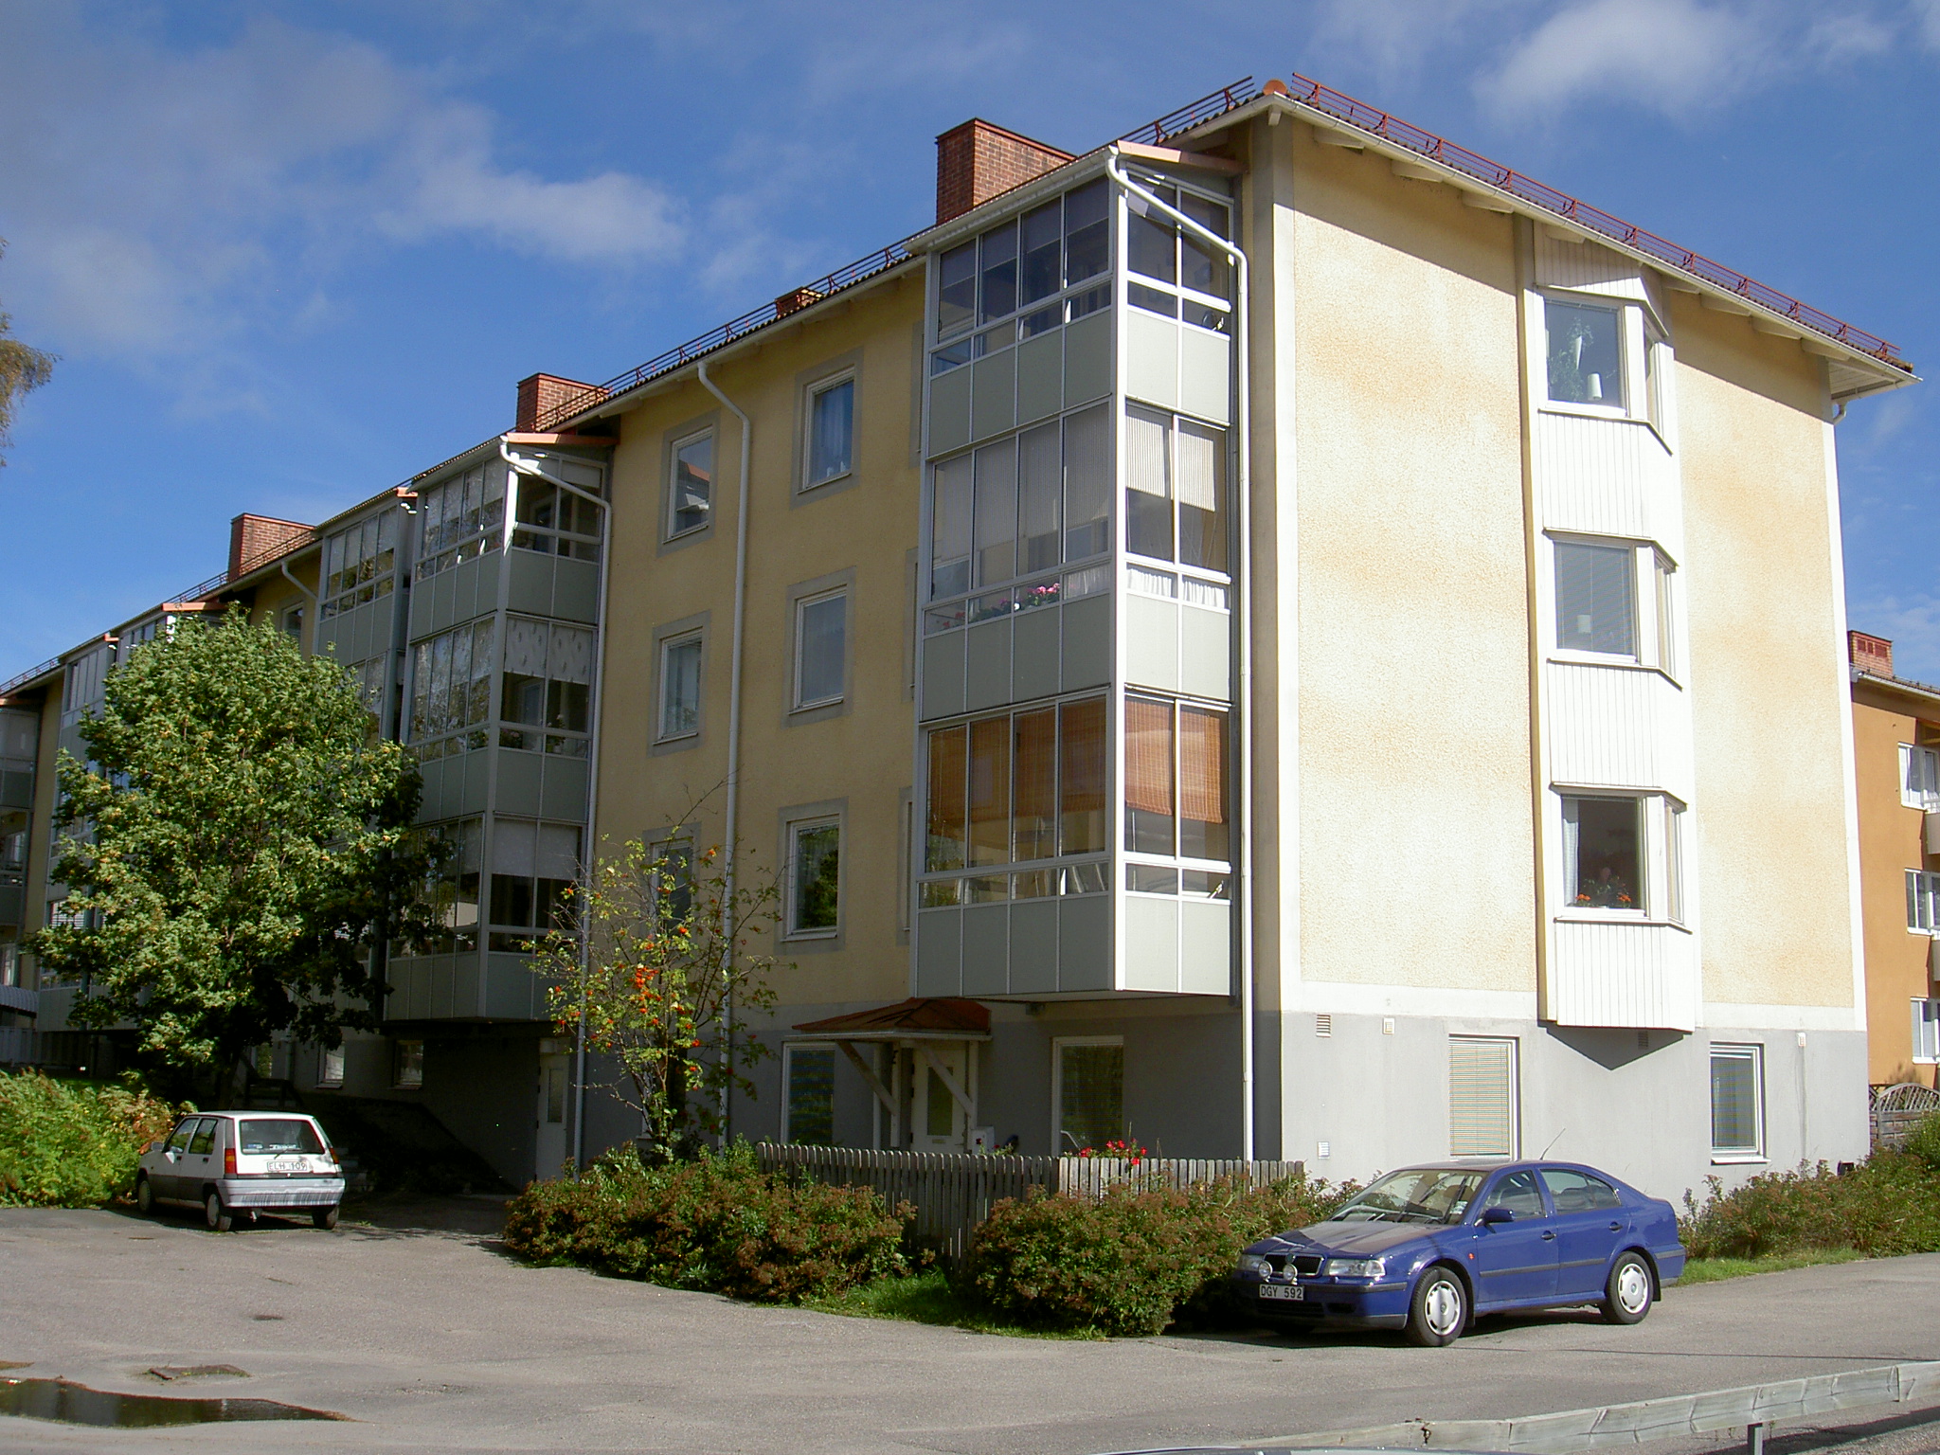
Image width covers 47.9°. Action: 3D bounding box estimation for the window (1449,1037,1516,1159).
[{"bbox_3d":[5.425,3.975,23.367,1.070,1.240,0.070,9,-12,-38],"label":"window"}]

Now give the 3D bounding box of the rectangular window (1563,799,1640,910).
[{"bbox_3d":[6.740,1.335,23.248,1.020,1.230,0.110,3,-10,-15],"label":"rectangular window"}]

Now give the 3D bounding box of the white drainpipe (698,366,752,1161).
[{"bbox_3d":[-3.298,0.607,27.557,0.820,10.750,0.110,8,-12,-38],"label":"white drainpipe"}]

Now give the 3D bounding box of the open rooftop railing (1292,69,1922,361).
[{"bbox_3d":[7.912,-5.793,26.058,12.100,0.270,0.240,9,-12,-38],"label":"open rooftop railing"}]

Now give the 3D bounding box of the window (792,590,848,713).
[{"bbox_3d":[-1.816,-0.946,26.748,0.120,1.420,1.110,8,-12,-38],"label":"window"}]

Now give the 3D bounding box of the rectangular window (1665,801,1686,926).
[{"bbox_3d":[7.756,1.509,24.077,0.110,1.270,1.020,-4,-10,28],"label":"rectangular window"}]

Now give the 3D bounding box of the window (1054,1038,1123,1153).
[{"bbox_3d":[1.313,4.026,23.515,0.140,1.380,1.120,9,-12,-38],"label":"window"}]

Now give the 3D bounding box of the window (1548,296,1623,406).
[{"bbox_3d":[6.812,-4.121,24.148,1.020,1.200,0.110,3,-10,-15],"label":"window"}]

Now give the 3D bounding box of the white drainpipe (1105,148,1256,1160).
[{"bbox_3d":[1.942,-0.319,20.138,1.850,10.320,0.120,8,-12,-38],"label":"white drainpipe"}]

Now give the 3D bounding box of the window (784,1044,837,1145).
[{"bbox_3d":[-1.879,4.378,25.858,0.120,1.290,1.130,8,-12,-38],"label":"window"}]

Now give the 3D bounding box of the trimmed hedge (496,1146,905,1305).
[{"bbox_3d":[-2.864,4.815,21.689,1.500,1.280,6.000,8,-12,-38],"label":"trimmed hedge"}]

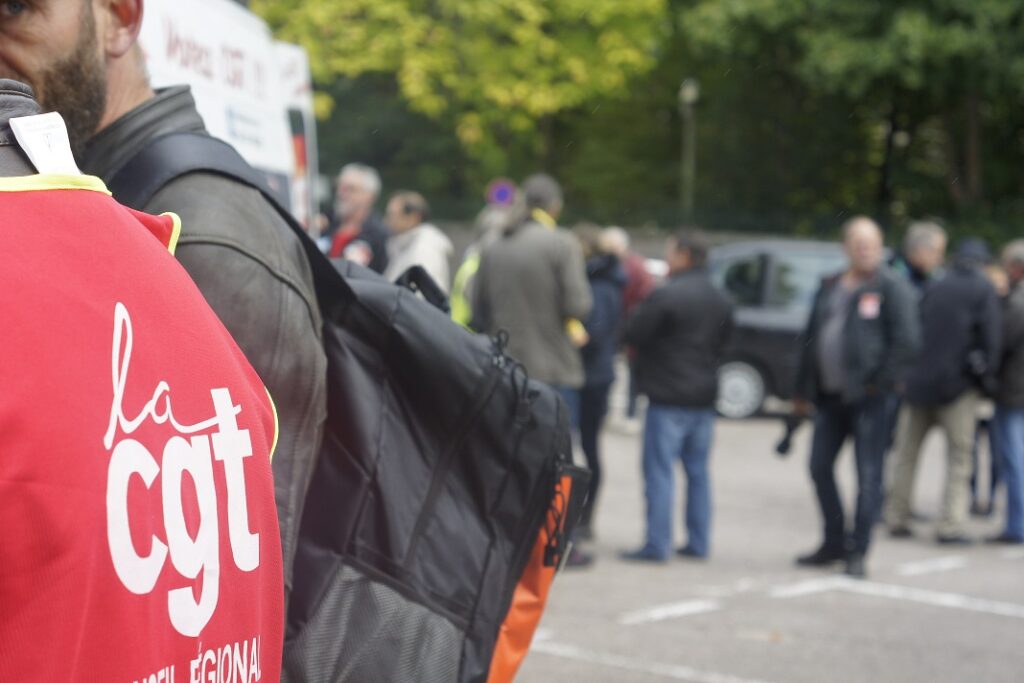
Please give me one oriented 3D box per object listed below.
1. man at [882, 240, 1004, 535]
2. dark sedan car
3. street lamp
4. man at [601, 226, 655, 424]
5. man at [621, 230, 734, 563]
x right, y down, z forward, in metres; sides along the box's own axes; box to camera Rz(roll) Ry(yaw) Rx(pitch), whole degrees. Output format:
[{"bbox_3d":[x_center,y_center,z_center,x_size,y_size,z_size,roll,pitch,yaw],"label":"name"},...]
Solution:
[{"bbox_3d":[2.380,0.280,11.800,0.580,1.670,0.480,2,3,30],"label":"man"},{"bbox_3d":[3.170,-0.100,18.300,4.200,1.500,1.750,1,3,2],"label":"dark sedan car"},{"bbox_3d":[2.650,-1.920,32.000,0.320,4.000,0.320,0,3,0],"label":"street lamp"},{"bbox_3d":[0.990,-0.150,18.300,0.480,1.690,0.520,1,3,6],"label":"man"},{"bbox_3d":[0.875,0.280,11.300,0.560,1.740,0.450,-2,4,-45],"label":"man"}]

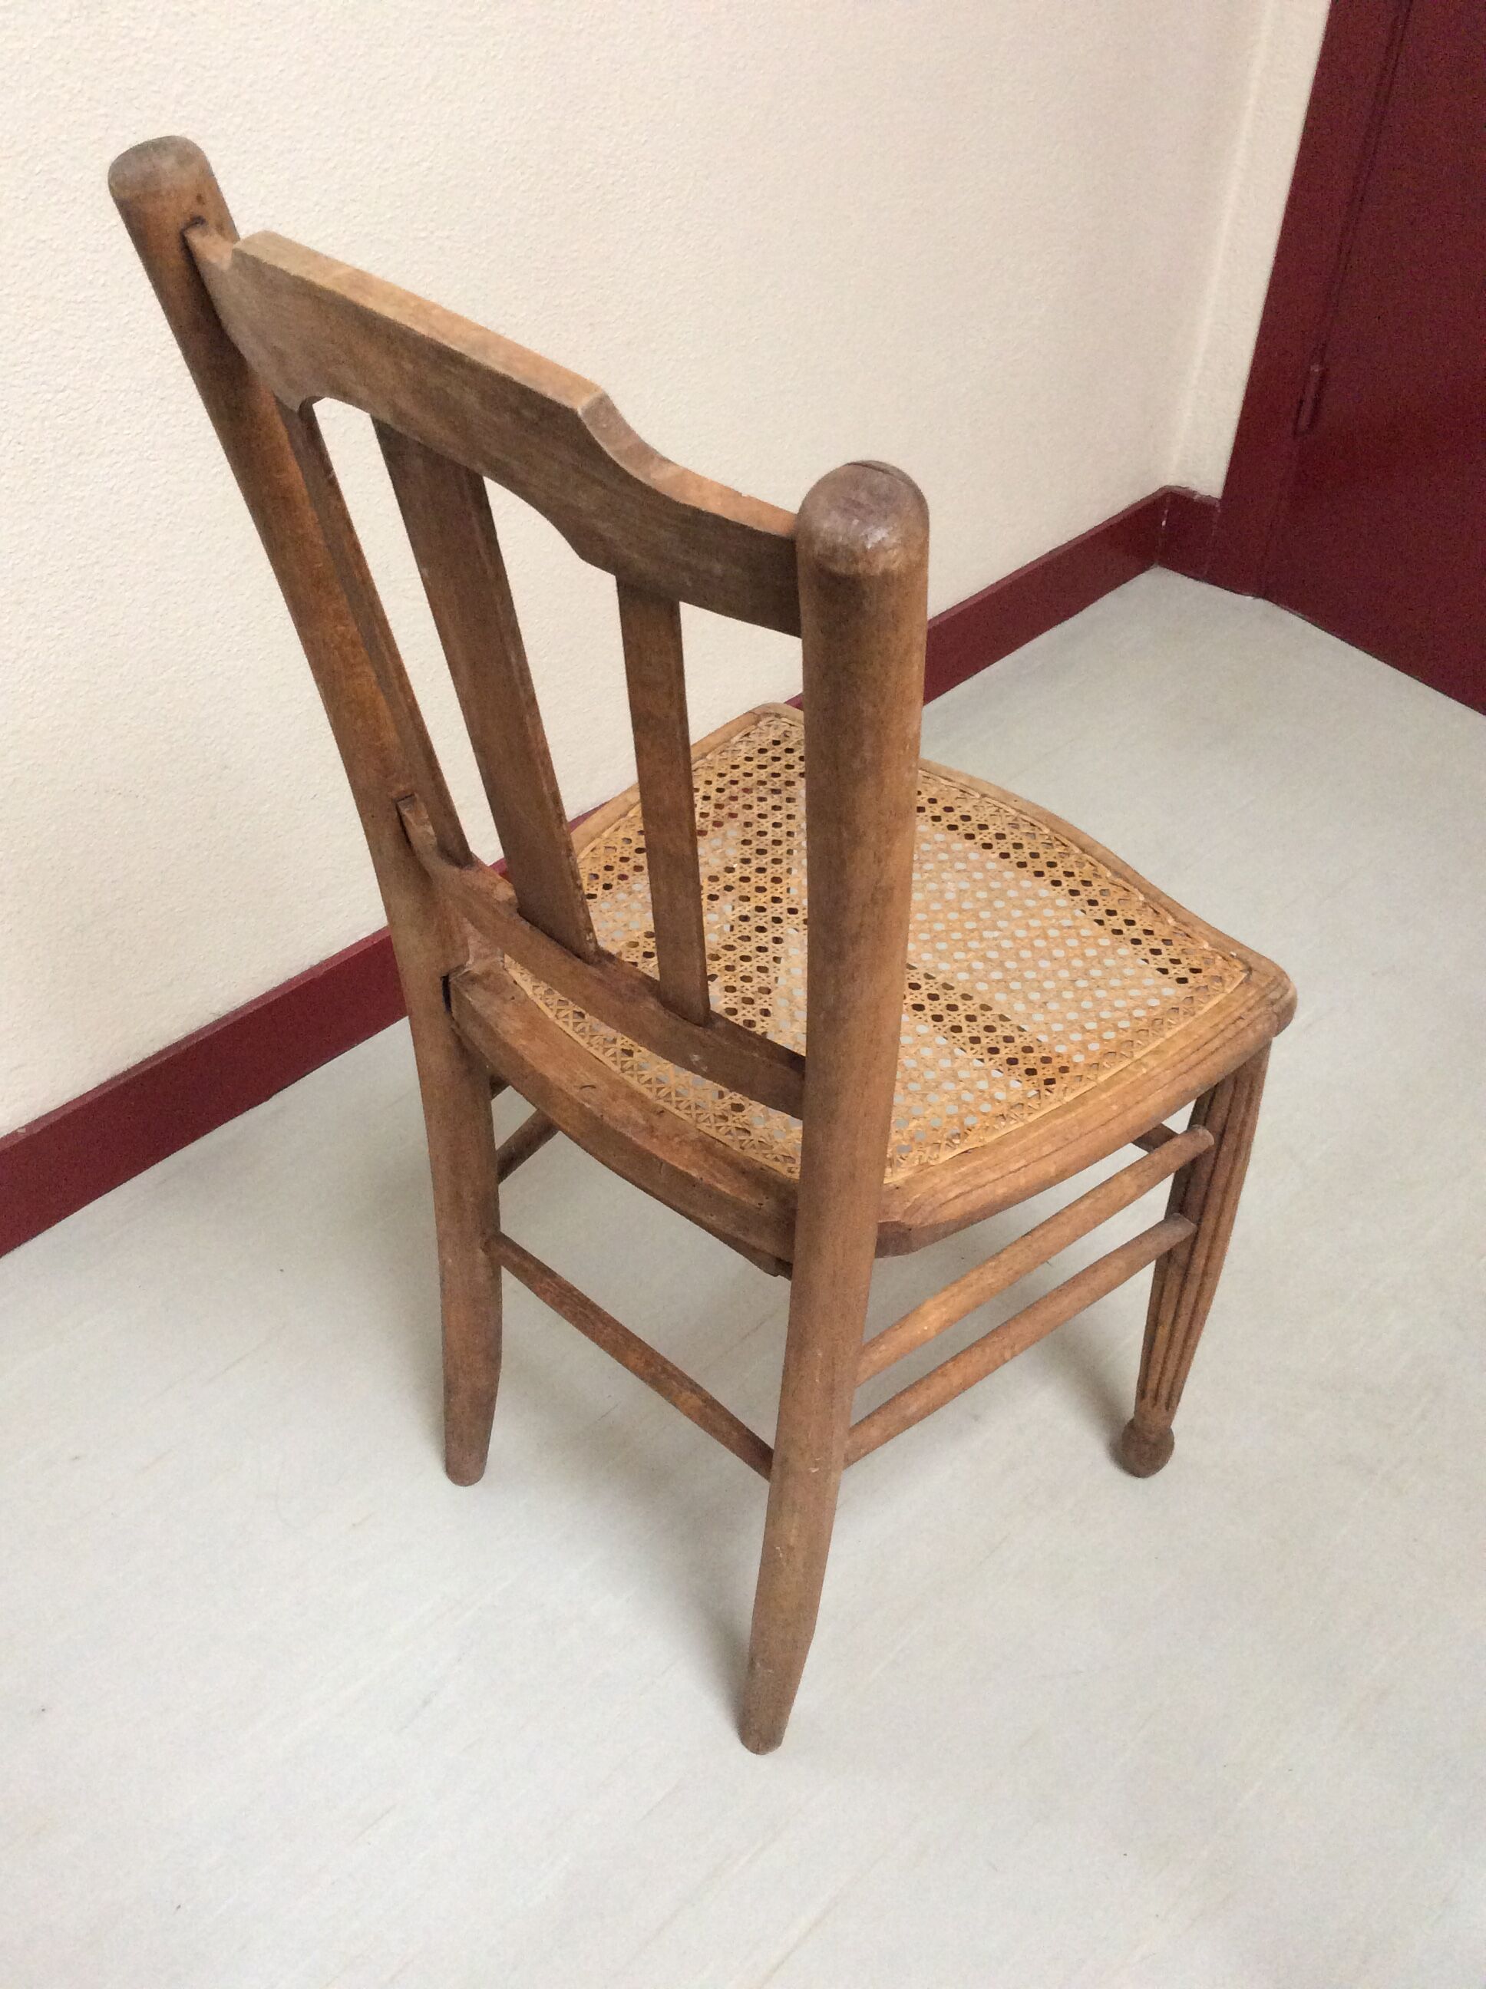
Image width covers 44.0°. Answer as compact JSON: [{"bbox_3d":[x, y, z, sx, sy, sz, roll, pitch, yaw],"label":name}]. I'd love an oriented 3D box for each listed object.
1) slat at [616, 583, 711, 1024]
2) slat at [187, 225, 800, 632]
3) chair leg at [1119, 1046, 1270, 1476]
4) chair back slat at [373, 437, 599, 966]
[{"bbox_3d":[-0.026,-0.061,0.671,0.027,0.236,0.007,35,63,23],"label":"slat"},{"bbox_3d":[-0.093,-0.195,0.604,0.295,0.070,0.036,33,62,28],"label":"slat"},{"bbox_3d":[0.277,0.187,1.159,0.046,0.415,0.046,32,53,29],"label":"chair leg"},{"bbox_3d":[-0.091,-0.105,0.704,0.048,0.258,0.008,33,62,28],"label":"chair back slat"}]

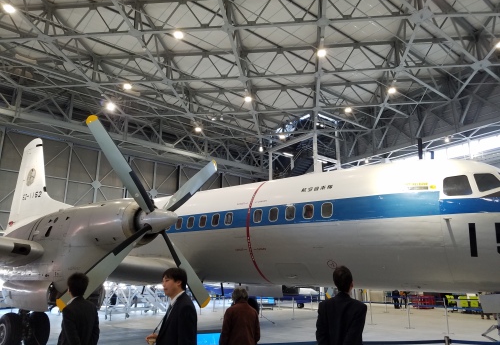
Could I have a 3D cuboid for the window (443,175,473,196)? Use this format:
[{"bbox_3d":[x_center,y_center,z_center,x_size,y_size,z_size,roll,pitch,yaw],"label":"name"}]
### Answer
[{"bbox_3d":[3.847,0.246,6.944,0.470,0.410,0.060,-4,-36,28],"label":"window"}]

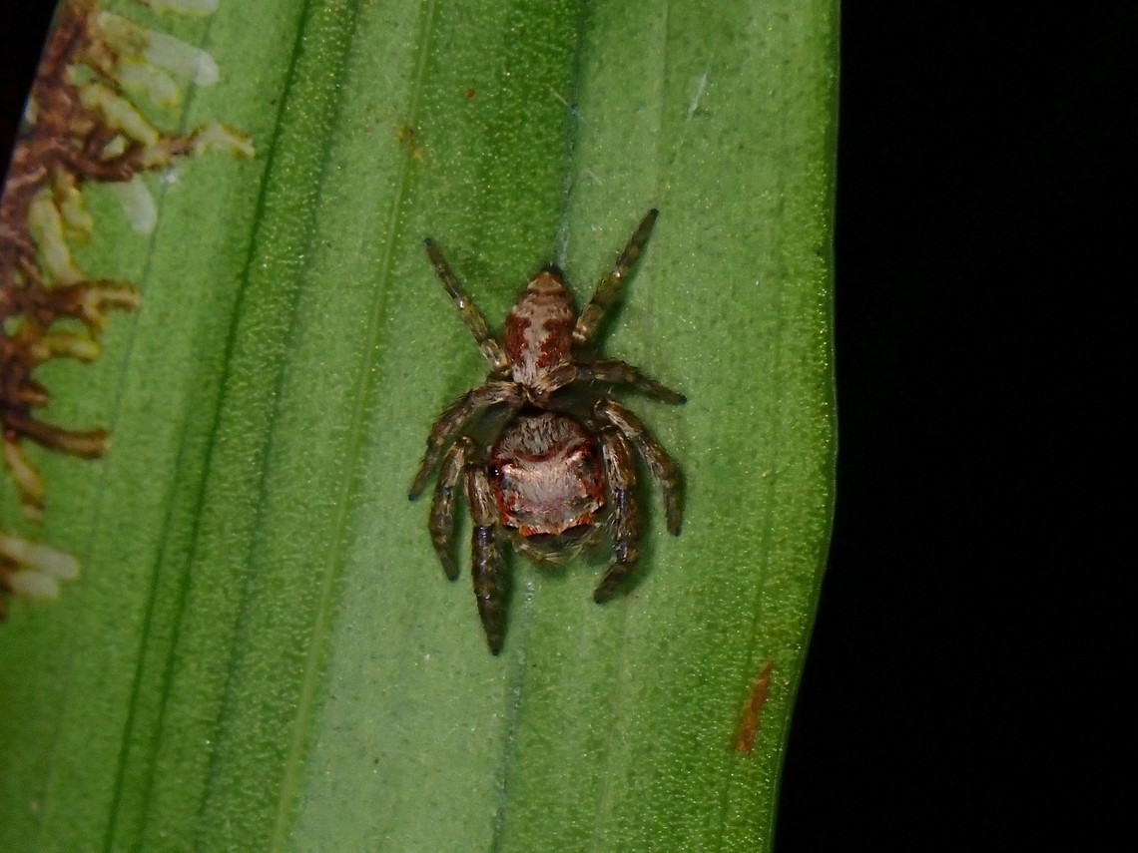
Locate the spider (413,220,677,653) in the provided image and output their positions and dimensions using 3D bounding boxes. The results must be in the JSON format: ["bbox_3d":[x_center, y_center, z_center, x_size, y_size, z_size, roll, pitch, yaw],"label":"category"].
[{"bbox_3d":[0.000,0.000,0.058,0.005,0.008,0.002,0,0,0],"label":"spider"}]

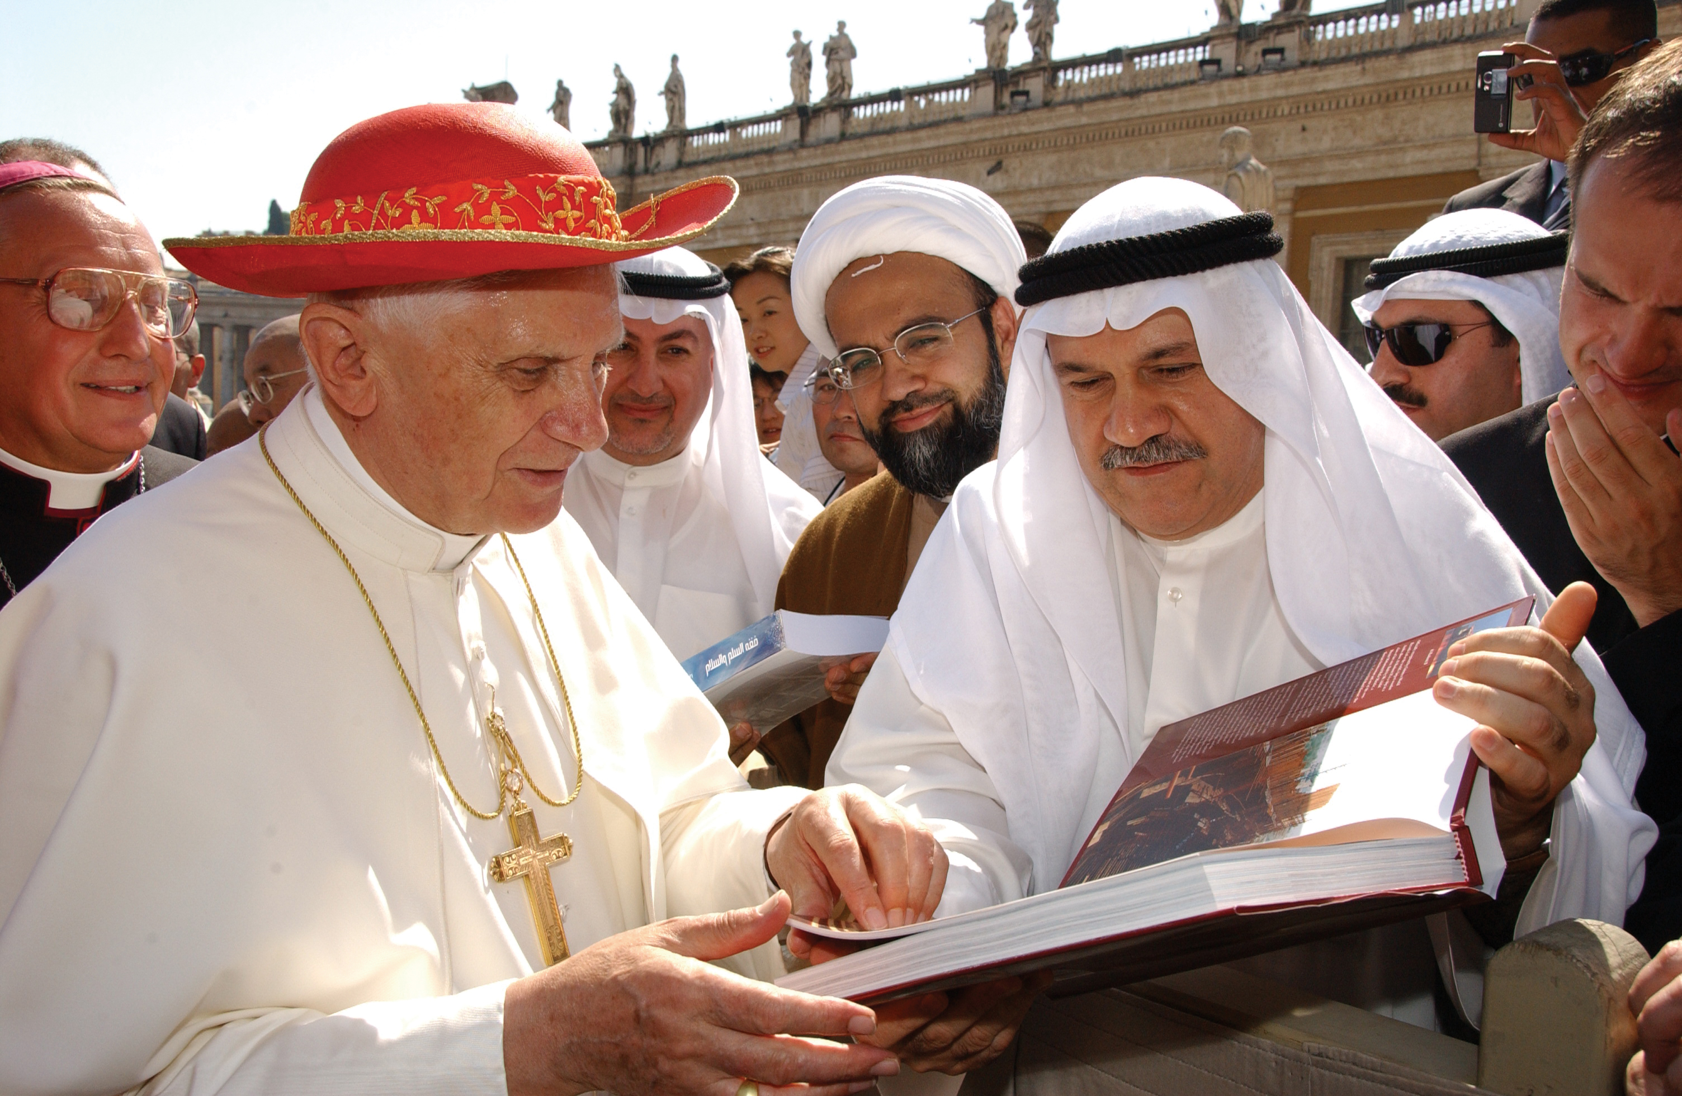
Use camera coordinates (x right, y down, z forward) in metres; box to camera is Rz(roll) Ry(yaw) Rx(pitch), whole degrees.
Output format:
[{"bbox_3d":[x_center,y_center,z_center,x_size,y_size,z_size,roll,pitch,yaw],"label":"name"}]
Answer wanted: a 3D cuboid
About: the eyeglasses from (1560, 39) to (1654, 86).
[{"bbox_3d":[0.929,-0.590,1.874,0.150,0.050,0.145,-21,13,-19],"label":"eyeglasses"}]

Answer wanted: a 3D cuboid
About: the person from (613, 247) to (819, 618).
[{"bbox_3d":[-0.280,0.460,2.040,0.540,1.700,0.360,3,6,3],"label":"person"}]

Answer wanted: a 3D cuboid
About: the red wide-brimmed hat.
[{"bbox_3d":[-0.262,-0.236,1.030,0.390,0.125,0.350,-2,5,13],"label":"red wide-brimmed hat"}]

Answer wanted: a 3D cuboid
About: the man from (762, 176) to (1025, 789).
[{"bbox_3d":[0.060,0.500,1.520,0.560,1.730,0.460,6,7,30],"label":"man"}]

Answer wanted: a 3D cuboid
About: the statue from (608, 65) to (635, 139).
[{"bbox_3d":[-9.460,-19.300,66.000,1.050,3.150,0.800,6,7,33],"label":"statue"}]

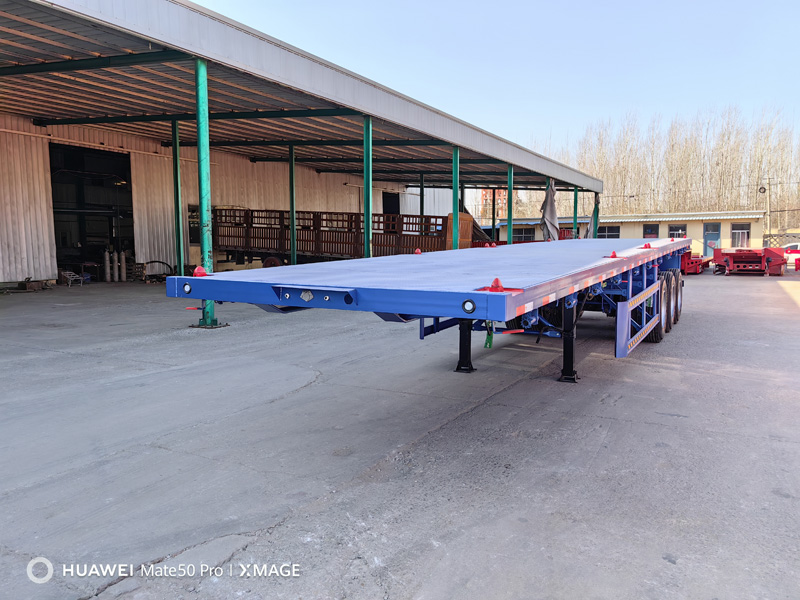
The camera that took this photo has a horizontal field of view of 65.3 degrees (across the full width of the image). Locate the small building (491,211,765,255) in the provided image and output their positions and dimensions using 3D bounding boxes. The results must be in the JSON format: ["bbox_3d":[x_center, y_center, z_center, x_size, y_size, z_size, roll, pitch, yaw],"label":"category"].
[{"bbox_3d":[14.405,-3.865,40.522,15.871,3.080,5.000,3,6,29],"label":"small building"}]

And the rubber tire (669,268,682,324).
[{"bbox_3d":[5.180,-0.069,11.913,0.300,1.042,1.042,3,6,29],"label":"rubber tire"}]

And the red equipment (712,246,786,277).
[{"bbox_3d":[16.423,-1.881,29.411,2.716,1.208,6.000,3,6,29],"label":"red equipment"}]

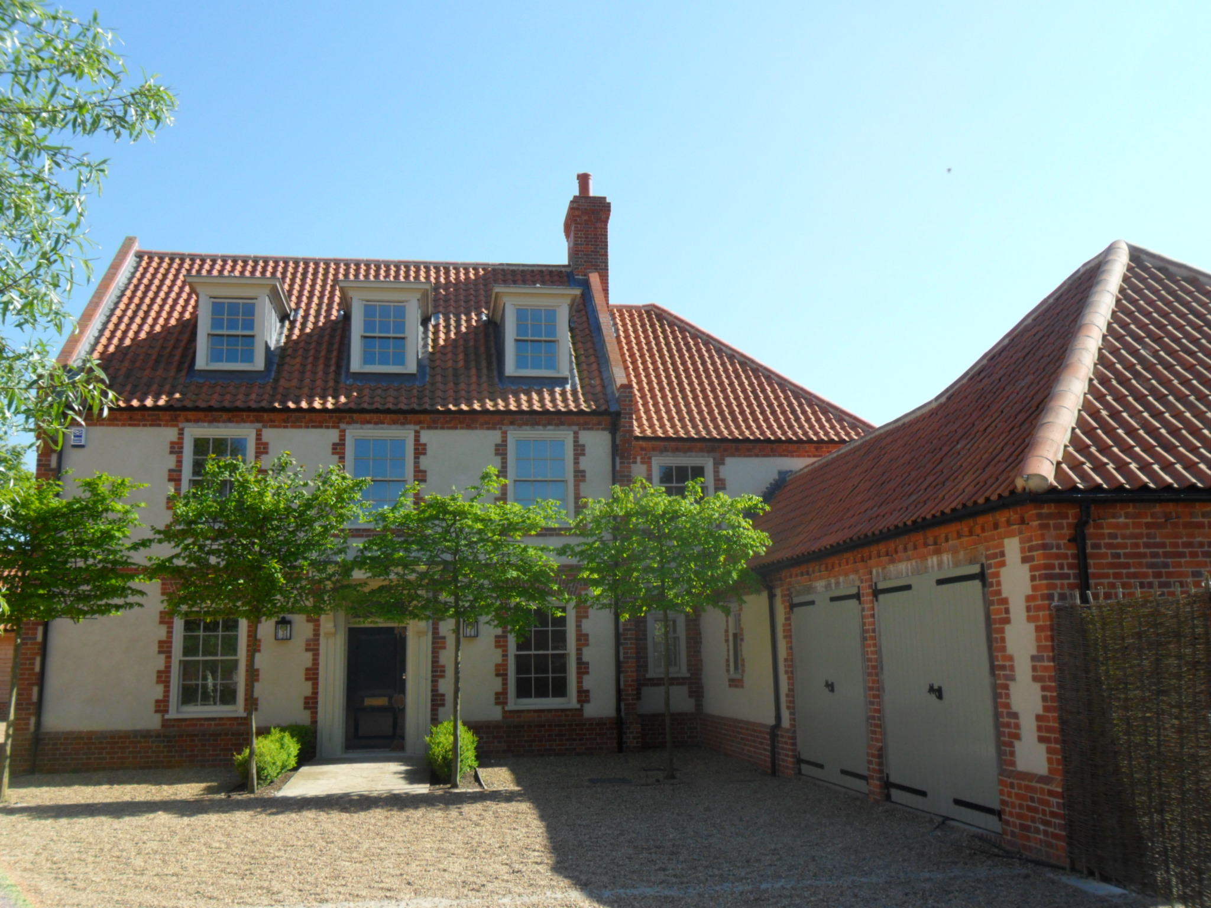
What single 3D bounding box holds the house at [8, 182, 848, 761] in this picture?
[{"bbox_3d":[-2.401,-0.221,22.898,14.625,11.817,8.181,1,-11,-8],"label":"house"}]

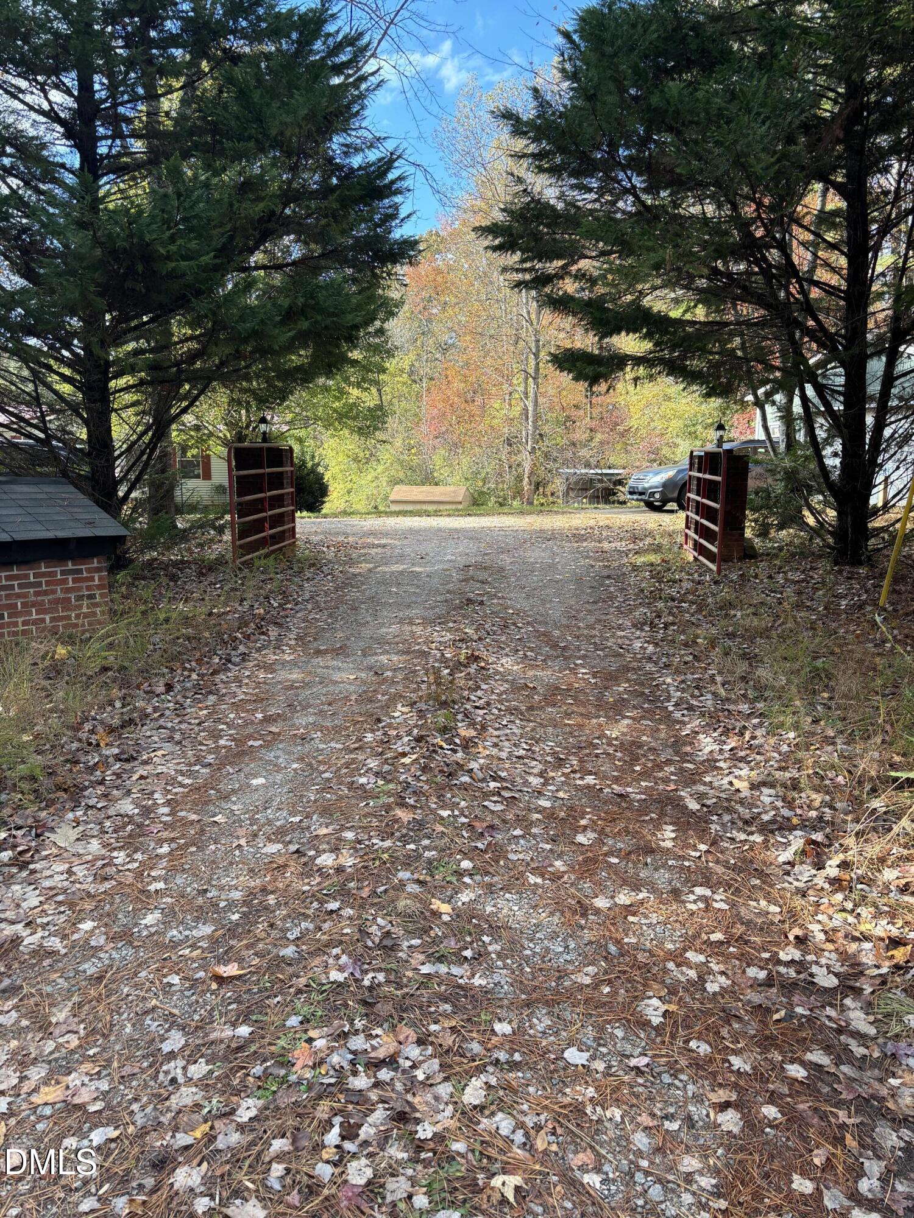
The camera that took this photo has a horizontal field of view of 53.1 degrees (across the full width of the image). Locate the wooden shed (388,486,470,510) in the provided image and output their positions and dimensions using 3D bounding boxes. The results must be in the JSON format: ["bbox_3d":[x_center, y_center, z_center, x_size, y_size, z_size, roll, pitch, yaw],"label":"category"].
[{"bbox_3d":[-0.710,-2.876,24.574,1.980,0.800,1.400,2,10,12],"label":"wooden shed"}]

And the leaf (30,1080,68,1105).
[{"bbox_3d":[-0.903,1.074,2.027,0.082,0.017,0.072,0,10,0],"label":"leaf"}]

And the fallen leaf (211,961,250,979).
[{"bbox_3d":[-0.618,0.990,2.494,0.108,0.025,0.075,0,10,0],"label":"fallen leaf"}]

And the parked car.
[{"bbox_3d":[6.270,-3.065,21.037,4.800,1.660,1.820,-3,10,-16],"label":"parked car"}]

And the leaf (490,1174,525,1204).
[{"bbox_3d":[0.098,1.120,1.767,0.068,0.015,0.077,-3,10,-17],"label":"leaf"}]

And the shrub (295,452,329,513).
[{"bbox_3d":[-3.720,-3.032,21.399,1.500,1.500,1.500,0,10,0],"label":"shrub"}]

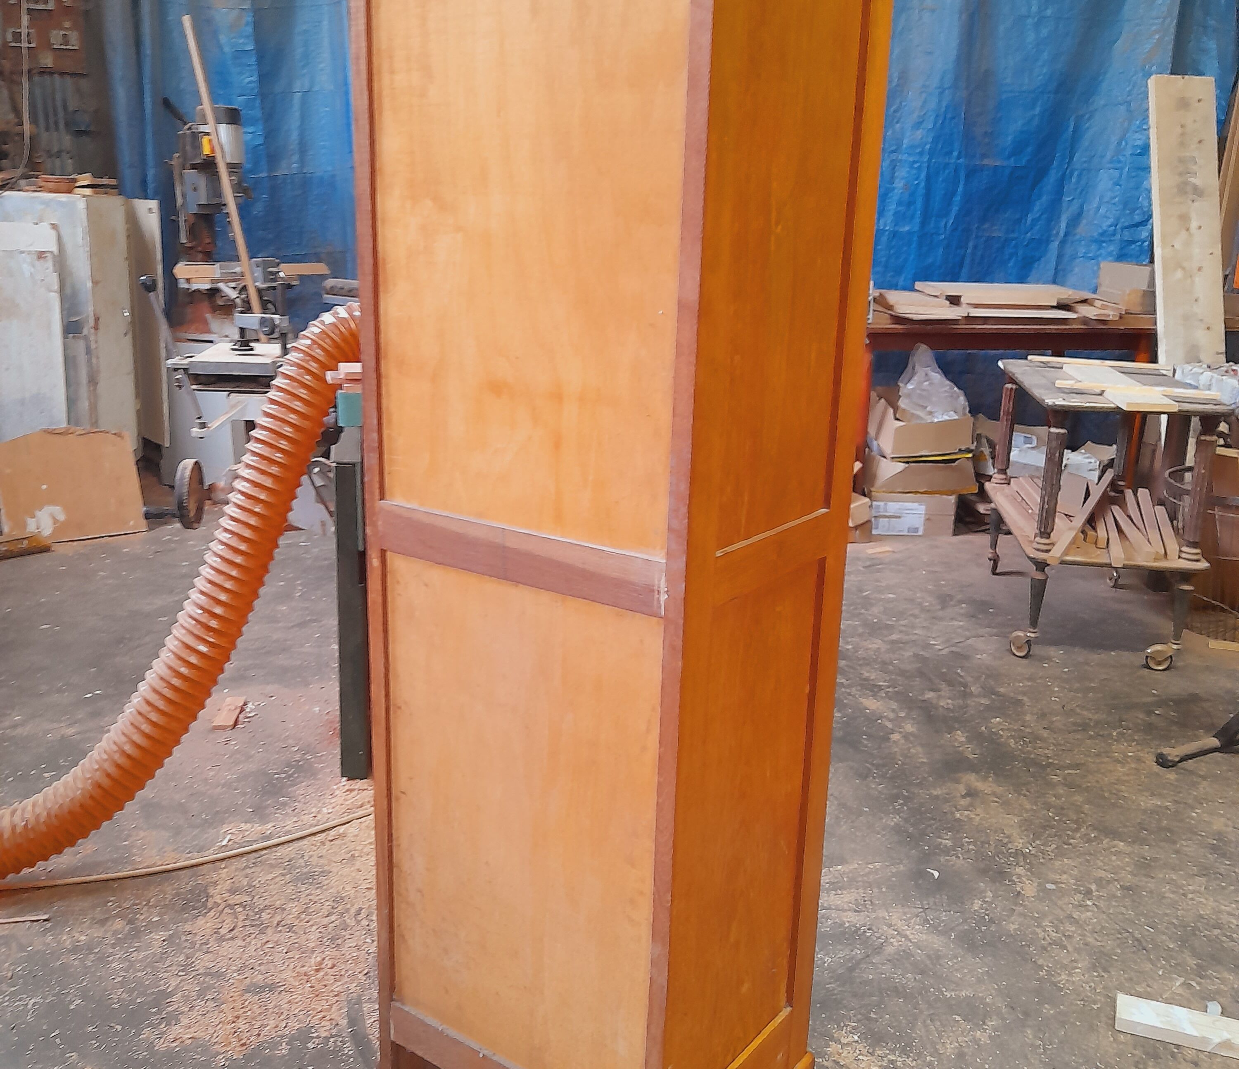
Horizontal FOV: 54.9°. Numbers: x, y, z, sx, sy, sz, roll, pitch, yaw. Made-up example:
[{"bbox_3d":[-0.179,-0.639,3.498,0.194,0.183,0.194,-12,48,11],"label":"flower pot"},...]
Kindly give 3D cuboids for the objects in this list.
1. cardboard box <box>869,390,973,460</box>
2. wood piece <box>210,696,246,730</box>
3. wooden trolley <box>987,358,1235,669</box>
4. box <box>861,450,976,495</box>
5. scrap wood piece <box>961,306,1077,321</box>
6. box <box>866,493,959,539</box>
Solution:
[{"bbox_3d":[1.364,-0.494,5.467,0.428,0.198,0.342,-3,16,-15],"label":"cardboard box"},{"bbox_3d":[-1.087,0.496,3.329,0.055,0.014,0.186,0,16,-7],"label":"wood piece"},{"bbox_3d":[1.647,-0.110,4.231,0.540,0.850,1.089,4,16,8],"label":"wooden trolley"},{"bbox_3d":[1.354,-0.303,5.445,0.482,0.158,0.288,0,16,-6],"label":"box"},{"bbox_3d":[1.854,-1.035,5.593,0.513,0.018,0.216,1,16,-2],"label":"scrap wood piece"},{"bbox_3d":[1.308,-0.132,5.482,0.374,0.194,0.324,1,16,-3],"label":"box"}]

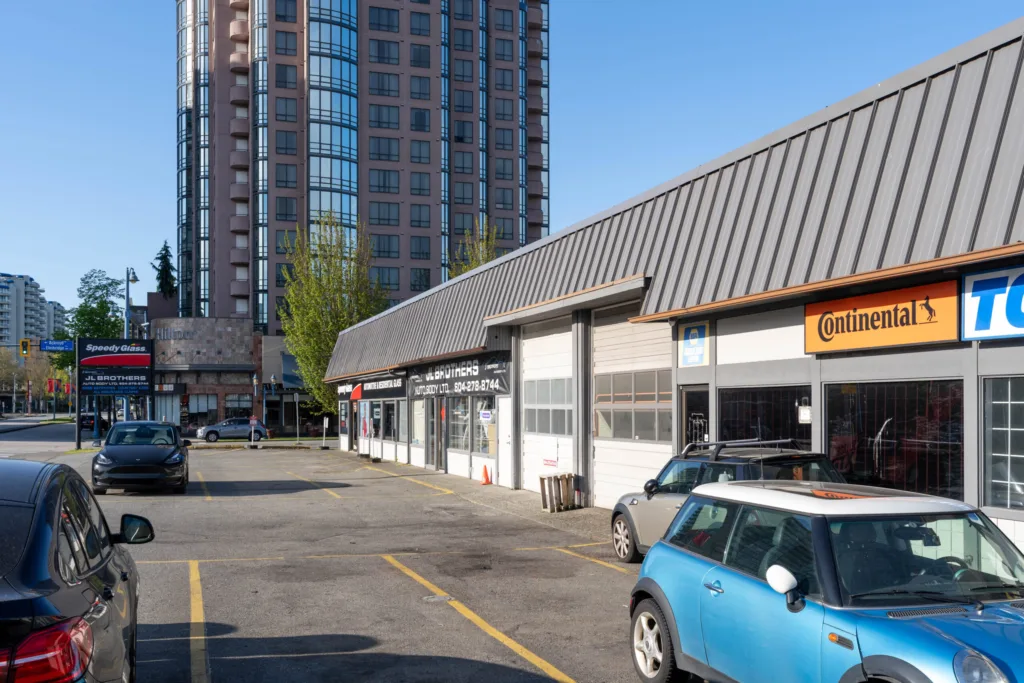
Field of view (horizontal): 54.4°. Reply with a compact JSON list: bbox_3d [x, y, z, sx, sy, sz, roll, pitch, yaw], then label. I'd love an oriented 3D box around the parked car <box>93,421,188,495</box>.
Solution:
[{"bbox_3d":[-8.620,2.673,23.400,1.940,1.610,4.720,1,-3,-18],"label":"parked car"}]

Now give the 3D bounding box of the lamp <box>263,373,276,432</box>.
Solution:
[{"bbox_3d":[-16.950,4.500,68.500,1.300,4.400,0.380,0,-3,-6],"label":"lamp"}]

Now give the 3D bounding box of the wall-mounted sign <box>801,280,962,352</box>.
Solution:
[{"bbox_3d":[4.040,-0.220,10.900,0.200,0.600,2.420,1,-3,-19],"label":"wall-mounted sign"}]

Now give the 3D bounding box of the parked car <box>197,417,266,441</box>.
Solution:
[{"bbox_3d":[-18.100,5.730,64.300,4.400,1.600,1.820,1,-3,-18],"label":"parked car"}]

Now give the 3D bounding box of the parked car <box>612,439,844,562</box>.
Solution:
[{"bbox_3d":[2.460,1.925,11.350,1.740,1.460,3.720,1,-3,-16],"label":"parked car"}]

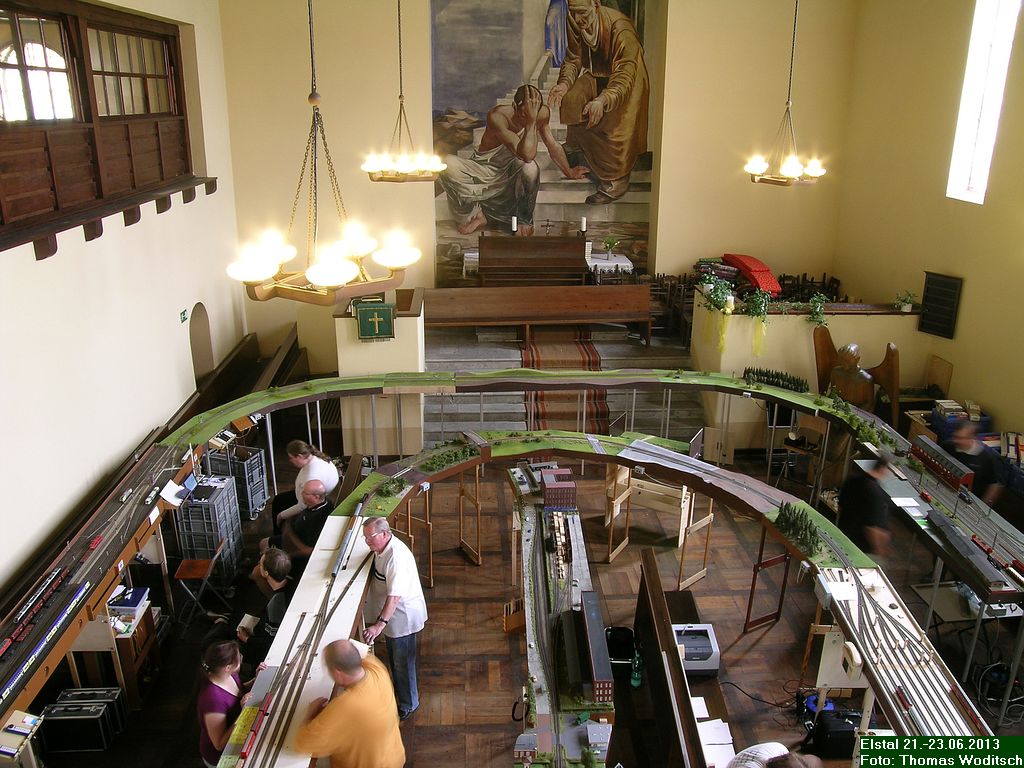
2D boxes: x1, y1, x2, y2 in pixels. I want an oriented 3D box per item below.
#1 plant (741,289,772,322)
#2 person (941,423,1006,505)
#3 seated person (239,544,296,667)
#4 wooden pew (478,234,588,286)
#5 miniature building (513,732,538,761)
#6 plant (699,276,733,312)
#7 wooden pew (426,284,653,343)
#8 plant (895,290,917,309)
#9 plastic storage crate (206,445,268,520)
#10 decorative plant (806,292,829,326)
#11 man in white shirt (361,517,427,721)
[{"bbox_3d":[3.232,-1.036,10.939,0.410,0.380,0.370,-1,19,-3],"label":"plant"},{"bbox_3d":[4.438,1.123,8.258,0.560,1.450,0.550,-8,21,-24],"label":"person"},{"bbox_3d":[-1.927,1.907,6.548,0.800,1.270,0.550,4,20,10],"label":"seated person"},{"bbox_3d":[0.322,-1.836,12.914,1.700,0.980,0.500,-1,19,-3],"label":"wooden pew"},{"bbox_3d":[0.075,1.958,4.509,0.130,0.110,0.115,-1,19,-3],"label":"miniature building"},{"bbox_3d":[2.761,-1.217,11.261,0.430,0.400,0.430,-1,19,-3],"label":"plant"},{"bbox_3d":[0.292,-1.032,12.453,3.650,0.890,0.460,-2,20,-7],"label":"wooden pew"},{"bbox_3d":[5.276,-1.120,11.075,0.290,0.250,0.270,-1,19,-3],"label":"plant"},{"bbox_3d":[-3.168,1.118,9.583,0.580,0.720,0.385,8,21,19],"label":"plastic storage crate"},{"bbox_3d":[4.070,-0.994,11.004,0.290,0.390,0.280,-1,19,-3],"label":"decorative plant"},{"bbox_3d":[-0.863,1.765,6.297,0.480,1.720,0.520,-7,21,-20],"label":"man in white shirt"}]

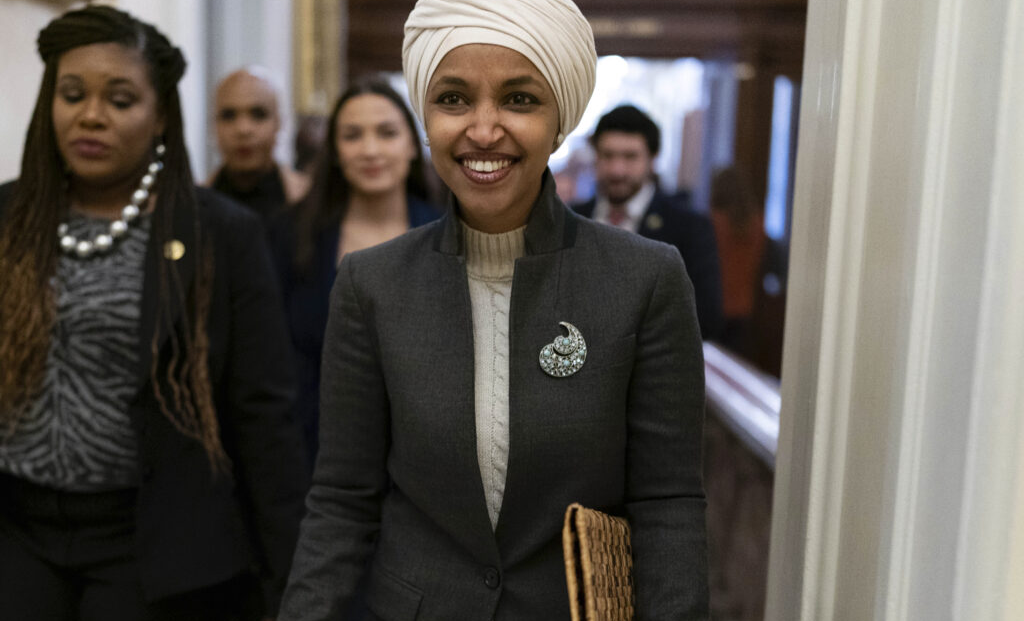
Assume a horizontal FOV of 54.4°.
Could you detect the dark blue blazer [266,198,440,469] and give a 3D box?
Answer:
[{"bbox_3d":[-0.281,0.107,1.995,0.470,0.660,0.270,1,8,-3],"label":"dark blue blazer"}]

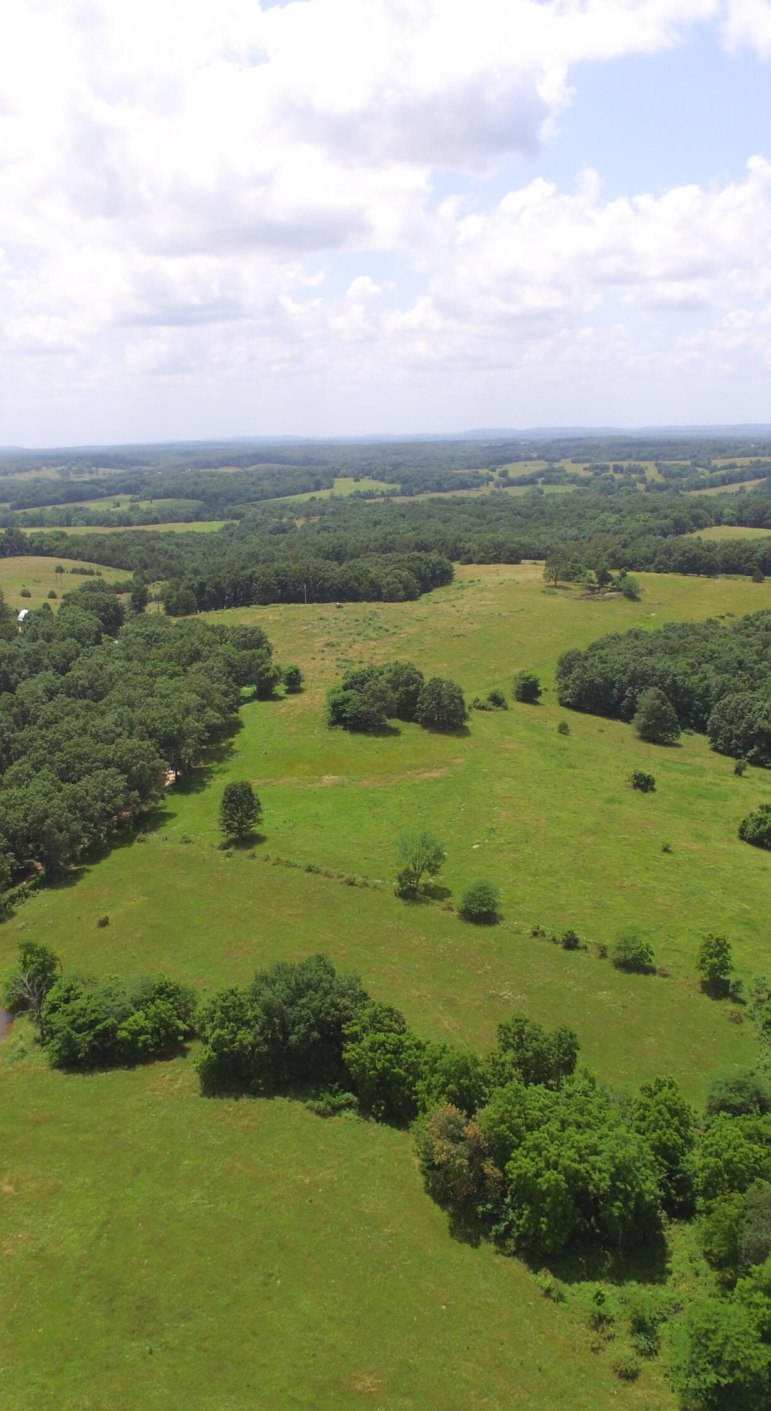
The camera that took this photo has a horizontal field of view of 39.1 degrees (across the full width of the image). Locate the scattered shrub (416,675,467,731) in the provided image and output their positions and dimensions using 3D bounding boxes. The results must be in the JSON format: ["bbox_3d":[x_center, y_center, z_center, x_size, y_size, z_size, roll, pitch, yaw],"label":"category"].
[{"bbox_3d":[19.600,-1.620,378.860,17.930,16.600,17.930,-2,14,0],"label":"scattered shrub"}]

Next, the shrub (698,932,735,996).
[{"bbox_3d":[65.040,49.880,212.450,6.890,11.290,6.890,-2,14,0],"label":"shrub"}]

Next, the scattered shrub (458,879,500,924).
[{"bbox_3d":[20.920,43.150,242.100,8.840,8.630,8.840,-2,14,0],"label":"scattered shrub"}]

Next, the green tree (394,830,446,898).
[{"bbox_3d":[7.500,34.910,240.310,11.200,13.300,11.000,-1,14,2],"label":"green tree"}]

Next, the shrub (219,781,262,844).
[{"bbox_3d":[-38.450,27.430,285.200,10.800,15.860,10.800,-2,14,0],"label":"shrub"}]

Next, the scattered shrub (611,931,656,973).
[{"bbox_3d":[50.510,49.230,219.890,8.620,7.770,8.620,-2,14,0],"label":"scattered shrub"}]

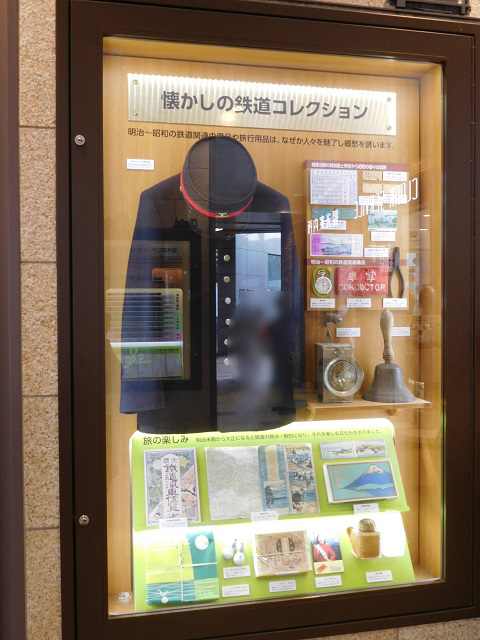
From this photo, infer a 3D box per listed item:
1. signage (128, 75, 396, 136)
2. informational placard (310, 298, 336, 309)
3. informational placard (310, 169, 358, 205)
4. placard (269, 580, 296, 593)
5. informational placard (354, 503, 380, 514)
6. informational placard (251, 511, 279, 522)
[{"bbox_3d":[0.074,-0.576,1.744,0.745,0.118,0.012,-1,1,-12],"label":"signage"},{"bbox_3d":[0.227,-0.045,1.766,0.071,0.025,0.004,-1,1,-12],"label":"informational placard"},{"bbox_3d":[0.257,-0.361,1.764,0.135,0.096,0.006,-1,1,-12],"label":"informational placard"},{"bbox_3d":[0.109,0.680,1.649,0.071,0.026,0.004,-1,-30,-12],"label":"placard"},{"bbox_3d":[0.340,0.503,1.721,0.071,0.025,0.004,-1,-26,-12],"label":"informational placard"},{"bbox_3d":[0.065,0.515,1.693,0.071,0.026,0.005,-1,-21,-12],"label":"informational placard"}]

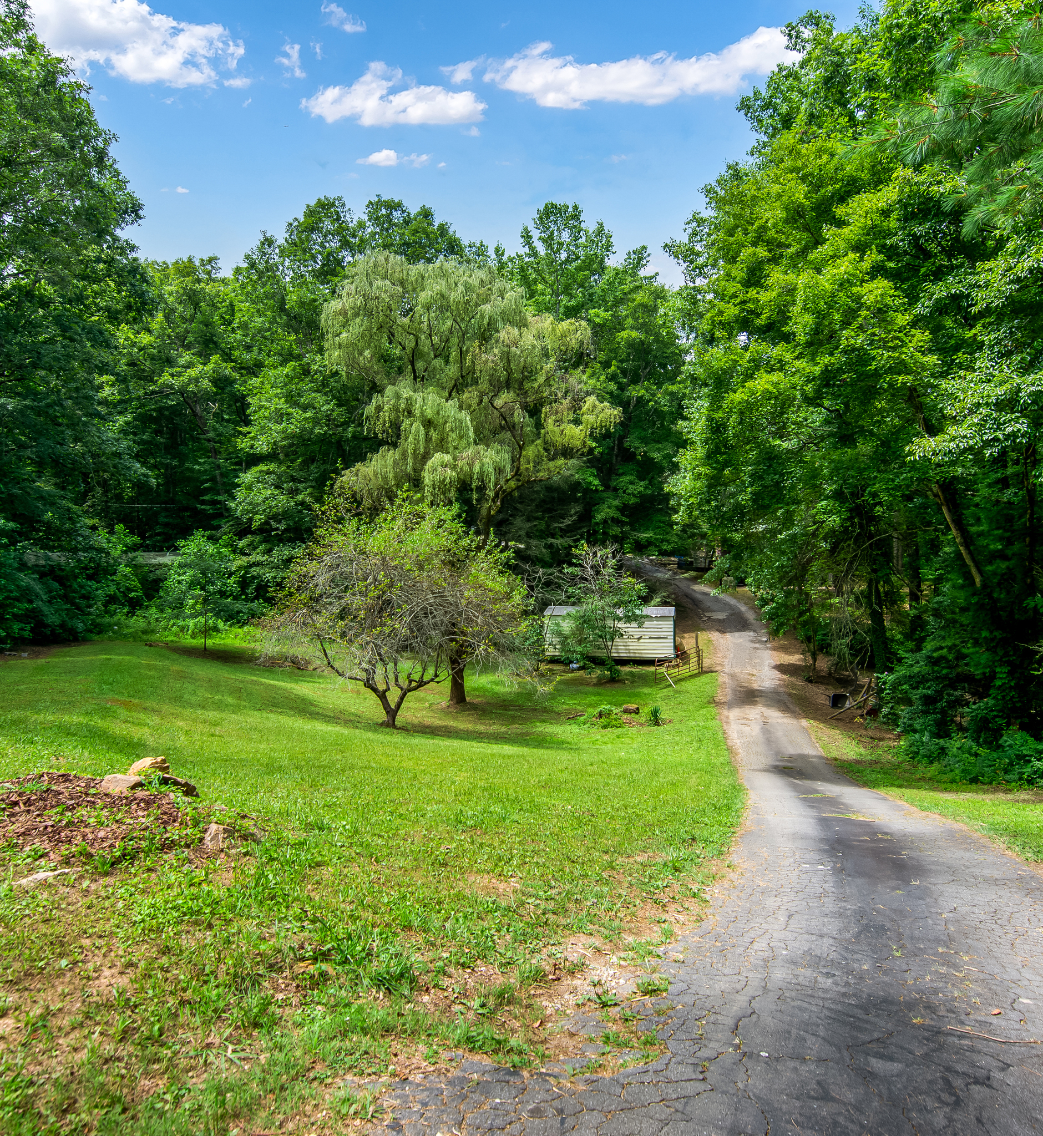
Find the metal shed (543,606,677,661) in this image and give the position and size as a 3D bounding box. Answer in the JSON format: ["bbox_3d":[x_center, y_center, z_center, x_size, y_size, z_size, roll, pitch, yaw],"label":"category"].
[{"bbox_3d":[4.650,3.300,39.000,6.700,2.550,3.000,0,0,10],"label":"metal shed"}]

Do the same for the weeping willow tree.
[{"bbox_3d":[-1.850,-3.200,28.500,11.000,16.300,10.500,0,0,0],"label":"weeping willow tree"}]

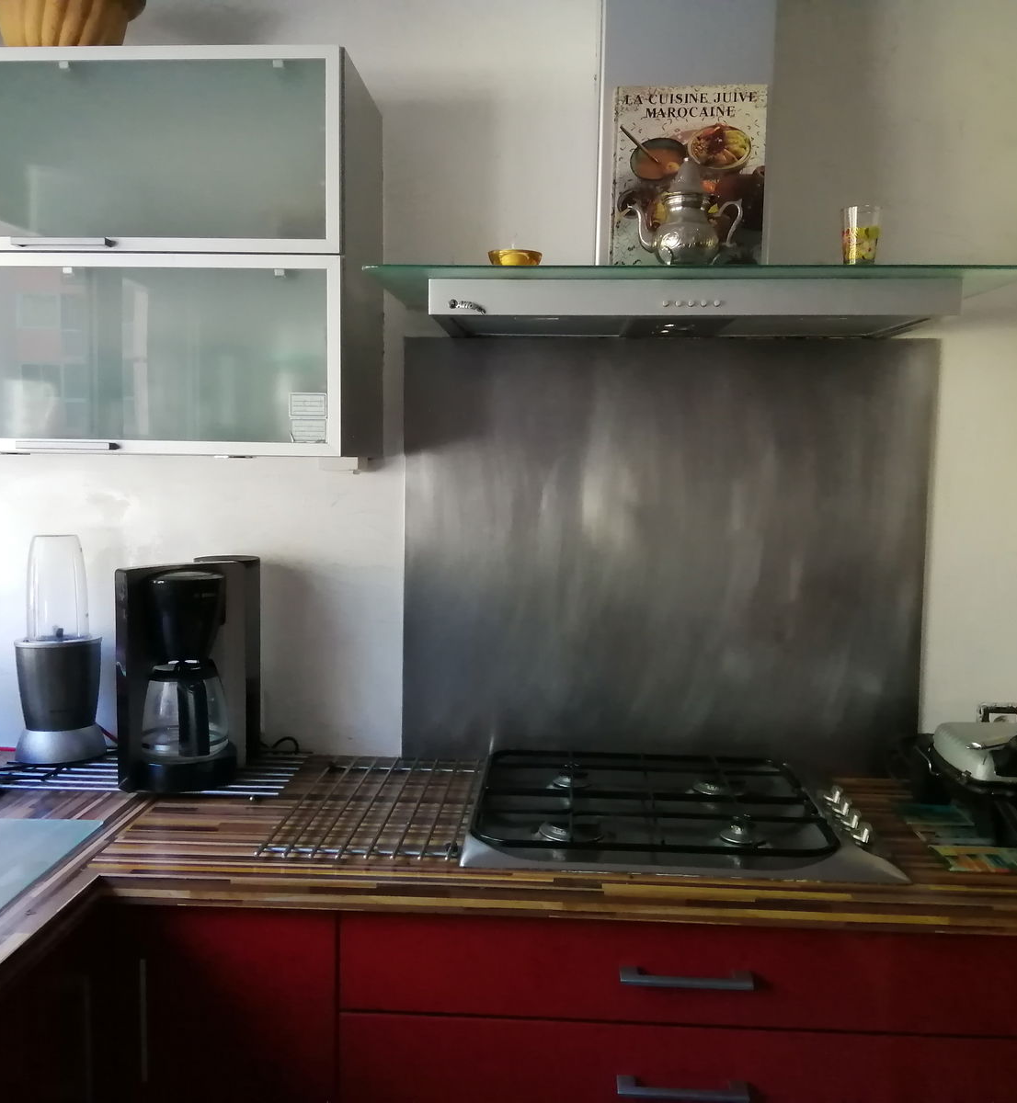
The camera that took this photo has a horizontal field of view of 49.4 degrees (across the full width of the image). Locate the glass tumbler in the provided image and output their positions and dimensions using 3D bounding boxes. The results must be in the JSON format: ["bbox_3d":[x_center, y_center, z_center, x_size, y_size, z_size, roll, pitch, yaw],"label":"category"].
[{"bbox_3d":[0.473,-0.420,1.486,0.053,0.085,0.053,1,5,3],"label":"glass tumbler"}]

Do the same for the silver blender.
[{"bbox_3d":[-0.773,0.160,1.909,0.147,0.379,0.147,-1,5,-22],"label":"silver blender"}]

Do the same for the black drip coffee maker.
[{"bbox_3d":[-0.502,0.192,1.773,0.215,0.346,0.185,-3,6,-35],"label":"black drip coffee maker"}]

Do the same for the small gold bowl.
[{"bbox_3d":[0.009,-0.400,1.523,0.075,0.027,0.075,1,5,0],"label":"small gold bowl"}]

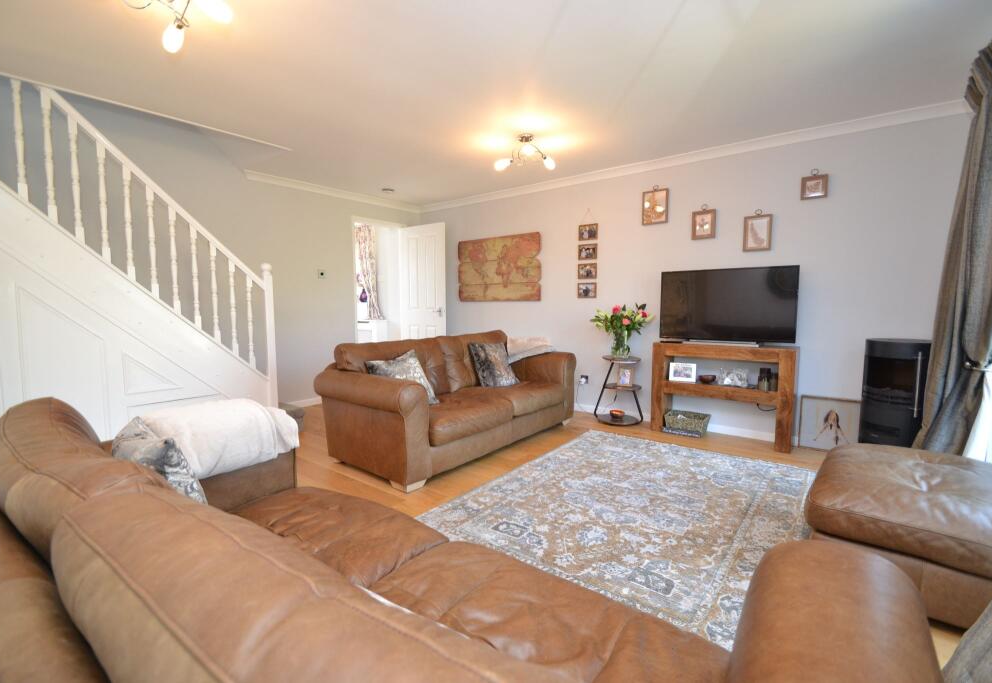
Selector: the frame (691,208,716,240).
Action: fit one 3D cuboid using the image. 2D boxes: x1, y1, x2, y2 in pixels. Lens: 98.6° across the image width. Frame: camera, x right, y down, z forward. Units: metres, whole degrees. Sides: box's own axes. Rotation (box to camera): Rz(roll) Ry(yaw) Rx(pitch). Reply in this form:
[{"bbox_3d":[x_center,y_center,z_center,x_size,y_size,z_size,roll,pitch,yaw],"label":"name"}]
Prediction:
[{"bbox_3d":[1.707,-0.955,3.505,0.181,0.224,0.020,4,7,37],"label":"frame"}]

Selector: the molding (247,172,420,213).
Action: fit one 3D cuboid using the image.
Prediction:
[{"bbox_3d":[-1.607,-1.592,4.654,0.070,0.070,2.051,4,6,37],"label":"molding"}]

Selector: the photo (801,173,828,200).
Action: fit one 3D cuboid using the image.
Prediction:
[{"bbox_3d":[2.244,-1.093,3.005,0.153,0.174,0.020,4,6,37],"label":"photo"}]

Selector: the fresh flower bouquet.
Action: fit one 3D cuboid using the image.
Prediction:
[{"bbox_3d":[1.115,-0.102,3.804,0.530,0.490,0.420,4,7,38],"label":"fresh flower bouquet"}]

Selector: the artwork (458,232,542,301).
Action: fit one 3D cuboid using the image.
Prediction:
[{"bbox_3d":[0.010,-0.804,4.790,1.130,0.707,0.030,4,7,37],"label":"artwork"}]

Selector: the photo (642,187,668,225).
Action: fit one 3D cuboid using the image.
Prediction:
[{"bbox_3d":[1.369,-1.161,3.669,0.216,0.296,0.020,4,6,37],"label":"photo"}]

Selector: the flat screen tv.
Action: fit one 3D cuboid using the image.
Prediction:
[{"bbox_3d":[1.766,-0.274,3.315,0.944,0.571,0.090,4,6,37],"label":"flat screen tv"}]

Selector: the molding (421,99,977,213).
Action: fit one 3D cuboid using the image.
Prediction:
[{"bbox_3d":[0.893,-1.542,3.966,4.839,0.070,0.070,4,6,37],"label":"molding"}]

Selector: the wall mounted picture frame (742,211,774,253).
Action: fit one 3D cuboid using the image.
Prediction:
[{"bbox_3d":[1.981,-0.825,3.231,0.184,0.269,0.020,4,6,37],"label":"wall mounted picture frame"}]

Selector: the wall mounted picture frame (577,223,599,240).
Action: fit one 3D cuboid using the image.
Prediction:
[{"bbox_3d":[0.887,-1.053,4.112,0.195,0.141,0.020,4,7,37],"label":"wall mounted picture frame"}]

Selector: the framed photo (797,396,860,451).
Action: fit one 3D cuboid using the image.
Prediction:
[{"bbox_3d":[2.453,0.617,3.105,0.380,0.400,0.020,4,3,38],"label":"framed photo"}]

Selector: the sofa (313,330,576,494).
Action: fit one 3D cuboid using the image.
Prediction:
[{"bbox_3d":[-0.243,0.372,3.538,0.952,0.827,2.145,4,7,38],"label":"sofa"}]

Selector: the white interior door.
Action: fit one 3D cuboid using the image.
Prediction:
[{"bbox_3d":[-0.880,-0.392,5.209,0.682,2.004,0.040,3,6,31],"label":"white interior door"}]

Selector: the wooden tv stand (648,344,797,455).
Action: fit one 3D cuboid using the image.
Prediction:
[{"bbox_3d":[1.798,0.412,3.432,0.993,0.753,0.250,4,7,37],"label":"wooden tv stand"}]

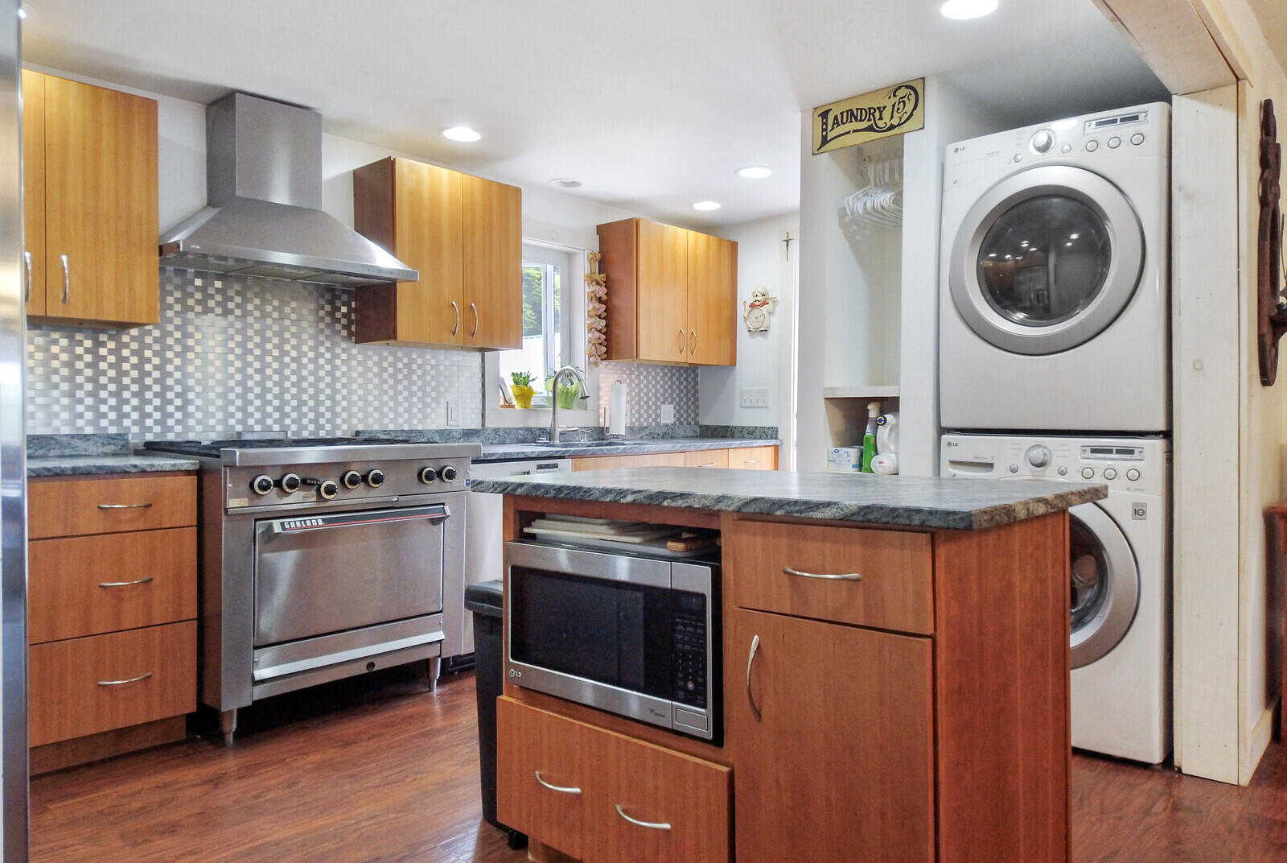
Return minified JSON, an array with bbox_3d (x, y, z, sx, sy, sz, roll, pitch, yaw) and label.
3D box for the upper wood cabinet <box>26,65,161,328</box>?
[{"bbox_3d":[-2.008,-0.748,2.688,0.335,0.757,0.635,0,1,41],"label":"upper wood cabinet"}]

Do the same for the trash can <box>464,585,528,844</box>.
[{"bbox_3d":[-0.232,0.710,2.189,0.280,0.610,0.390,0,1,40],"label":"trash can"}]

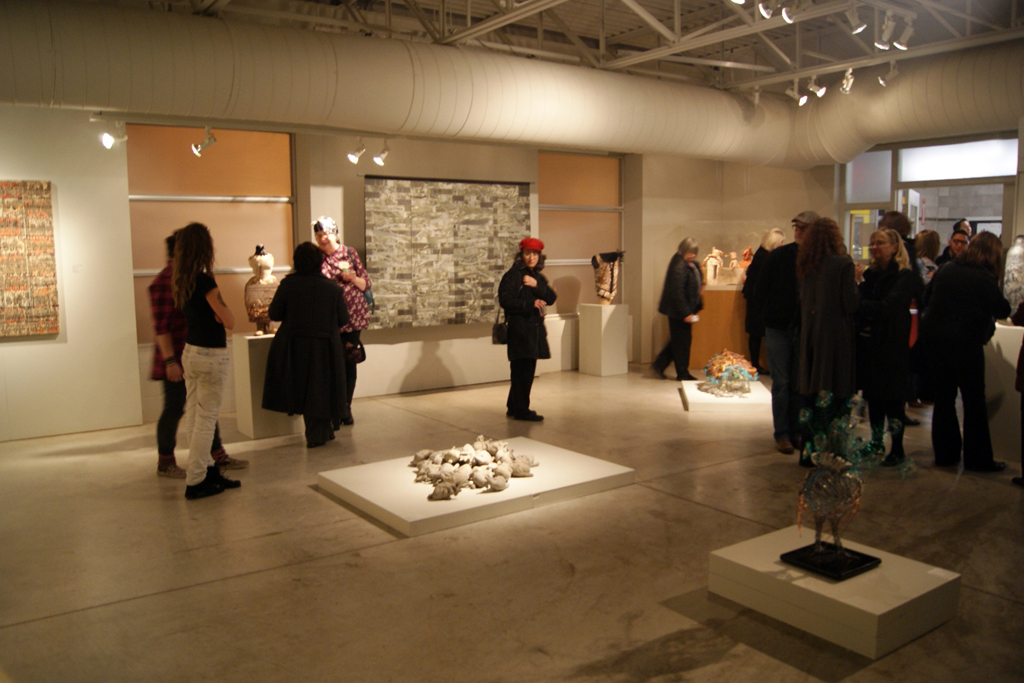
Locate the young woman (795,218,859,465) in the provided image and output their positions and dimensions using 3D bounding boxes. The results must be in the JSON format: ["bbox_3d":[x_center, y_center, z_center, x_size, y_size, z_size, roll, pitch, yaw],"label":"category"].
[{"bbox_3d":[2.177,0.003,5.301,0.380,1.685,0.500,-6,7,-40],"label":"young woman"}]

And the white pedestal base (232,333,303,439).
[{"bbox_3d":[-2.076,0.354,6.700,0.520,0.842,0.520,-5,7,-32],"label":"white pedestal base"}]

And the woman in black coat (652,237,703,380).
[{"bbox_3d":[2.028,-0.412,9.418,0.520,1.712,0.470,3,7,30],"label":"woman in black coat"}]

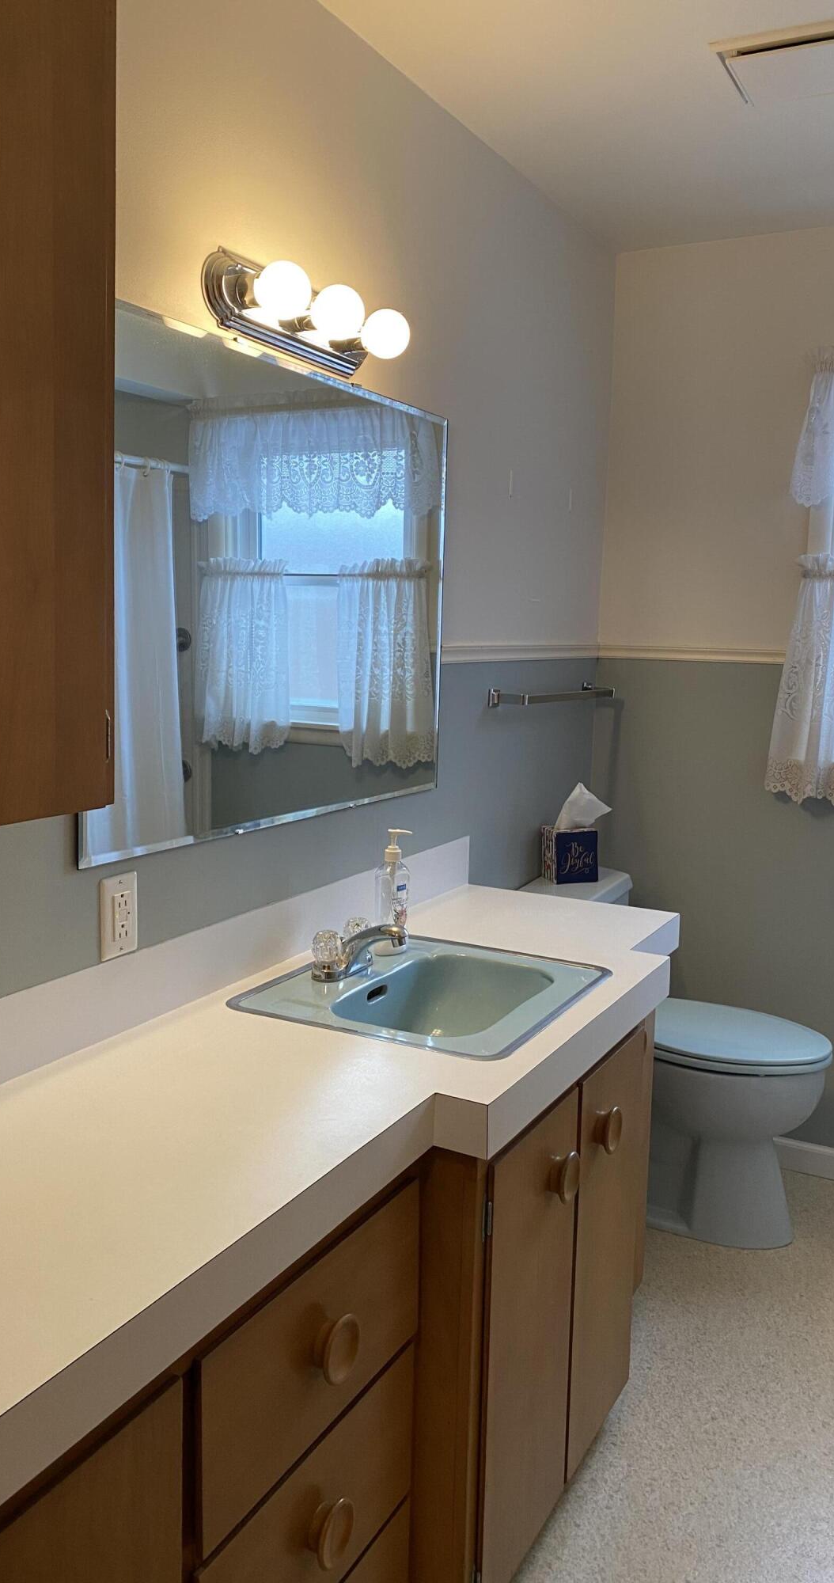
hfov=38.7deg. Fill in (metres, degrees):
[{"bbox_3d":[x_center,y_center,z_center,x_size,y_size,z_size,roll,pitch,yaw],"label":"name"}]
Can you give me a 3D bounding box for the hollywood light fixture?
[{"bbox_3d":[-0.144,-0.749,1.864,0.132,0.114,0.451,6,9,28],"label":"hollywood light fixture"}]

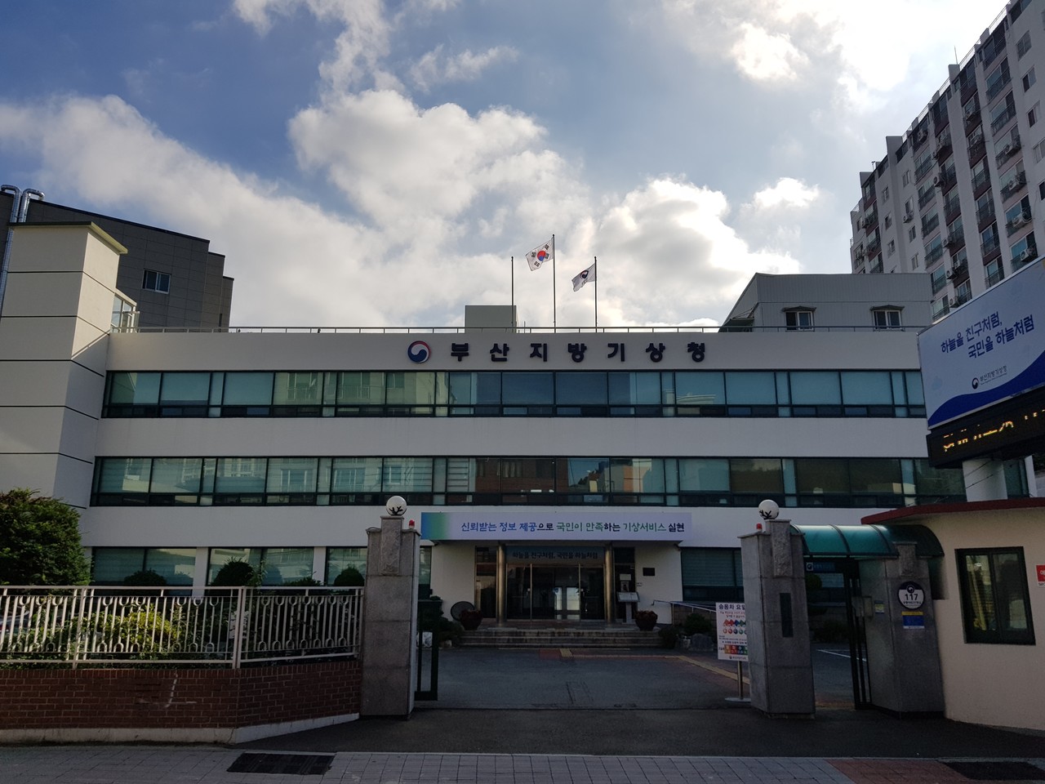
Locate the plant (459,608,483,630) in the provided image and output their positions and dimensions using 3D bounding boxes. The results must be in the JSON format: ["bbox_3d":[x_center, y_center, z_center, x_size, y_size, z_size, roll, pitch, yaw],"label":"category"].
[{"bbox_3d":[-1.700,7.453,25.732,0.751,0.695,0.751,0,-13,2],"label":"plant"}]

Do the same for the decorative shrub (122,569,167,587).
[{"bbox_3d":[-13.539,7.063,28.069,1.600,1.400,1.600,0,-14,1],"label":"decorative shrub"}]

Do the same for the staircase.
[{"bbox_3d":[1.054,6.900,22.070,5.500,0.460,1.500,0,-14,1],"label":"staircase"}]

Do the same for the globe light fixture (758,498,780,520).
[{"bbox_3d":[3.331,1.593,10.598,0.270,0.270,0.270,0,-14,1],"label":"globe light fixture"}]

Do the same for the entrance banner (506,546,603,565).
[{"bbox_3d":[1.226,6.186,29.661,3.650,0.680,0.060,0,-14,1],"label":"entrance banner"}]

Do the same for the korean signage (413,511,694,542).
[{"bbox_3d":[1.174,4.685,27.561,9.467,1.048,0.060,0,-13,2],"label":"korean signage"}]

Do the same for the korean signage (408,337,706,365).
[{"bbox_3d":[1.349,-1.565,31.162,11.860,1.000,0.150,0,-14,1],"label":"korean signage"}]

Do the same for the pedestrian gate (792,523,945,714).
[{"bbox_3d":[4.580,2.983,10.511,1.780,2.400,1.100,0,-14,1],"label":"pedestrian gate"}]

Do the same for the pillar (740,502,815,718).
[{"bbox_3d":[3.505,2.922,10.892,0.670,2.806,0.910,0,-13,0],"label":"pillar"}]

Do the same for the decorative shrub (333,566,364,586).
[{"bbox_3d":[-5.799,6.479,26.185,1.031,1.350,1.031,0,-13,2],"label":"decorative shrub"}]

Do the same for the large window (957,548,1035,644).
[{"bbox_3d":[5.699,2.459,9.479,0.730,1.130,0.120,-10,-17,36],"label":"large window"}]

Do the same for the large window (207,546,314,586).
[{"bbox_3d":[-9.329,6.481,27.975,3.819,1.927,0.200,0,-13,2],"label":"large window"}]

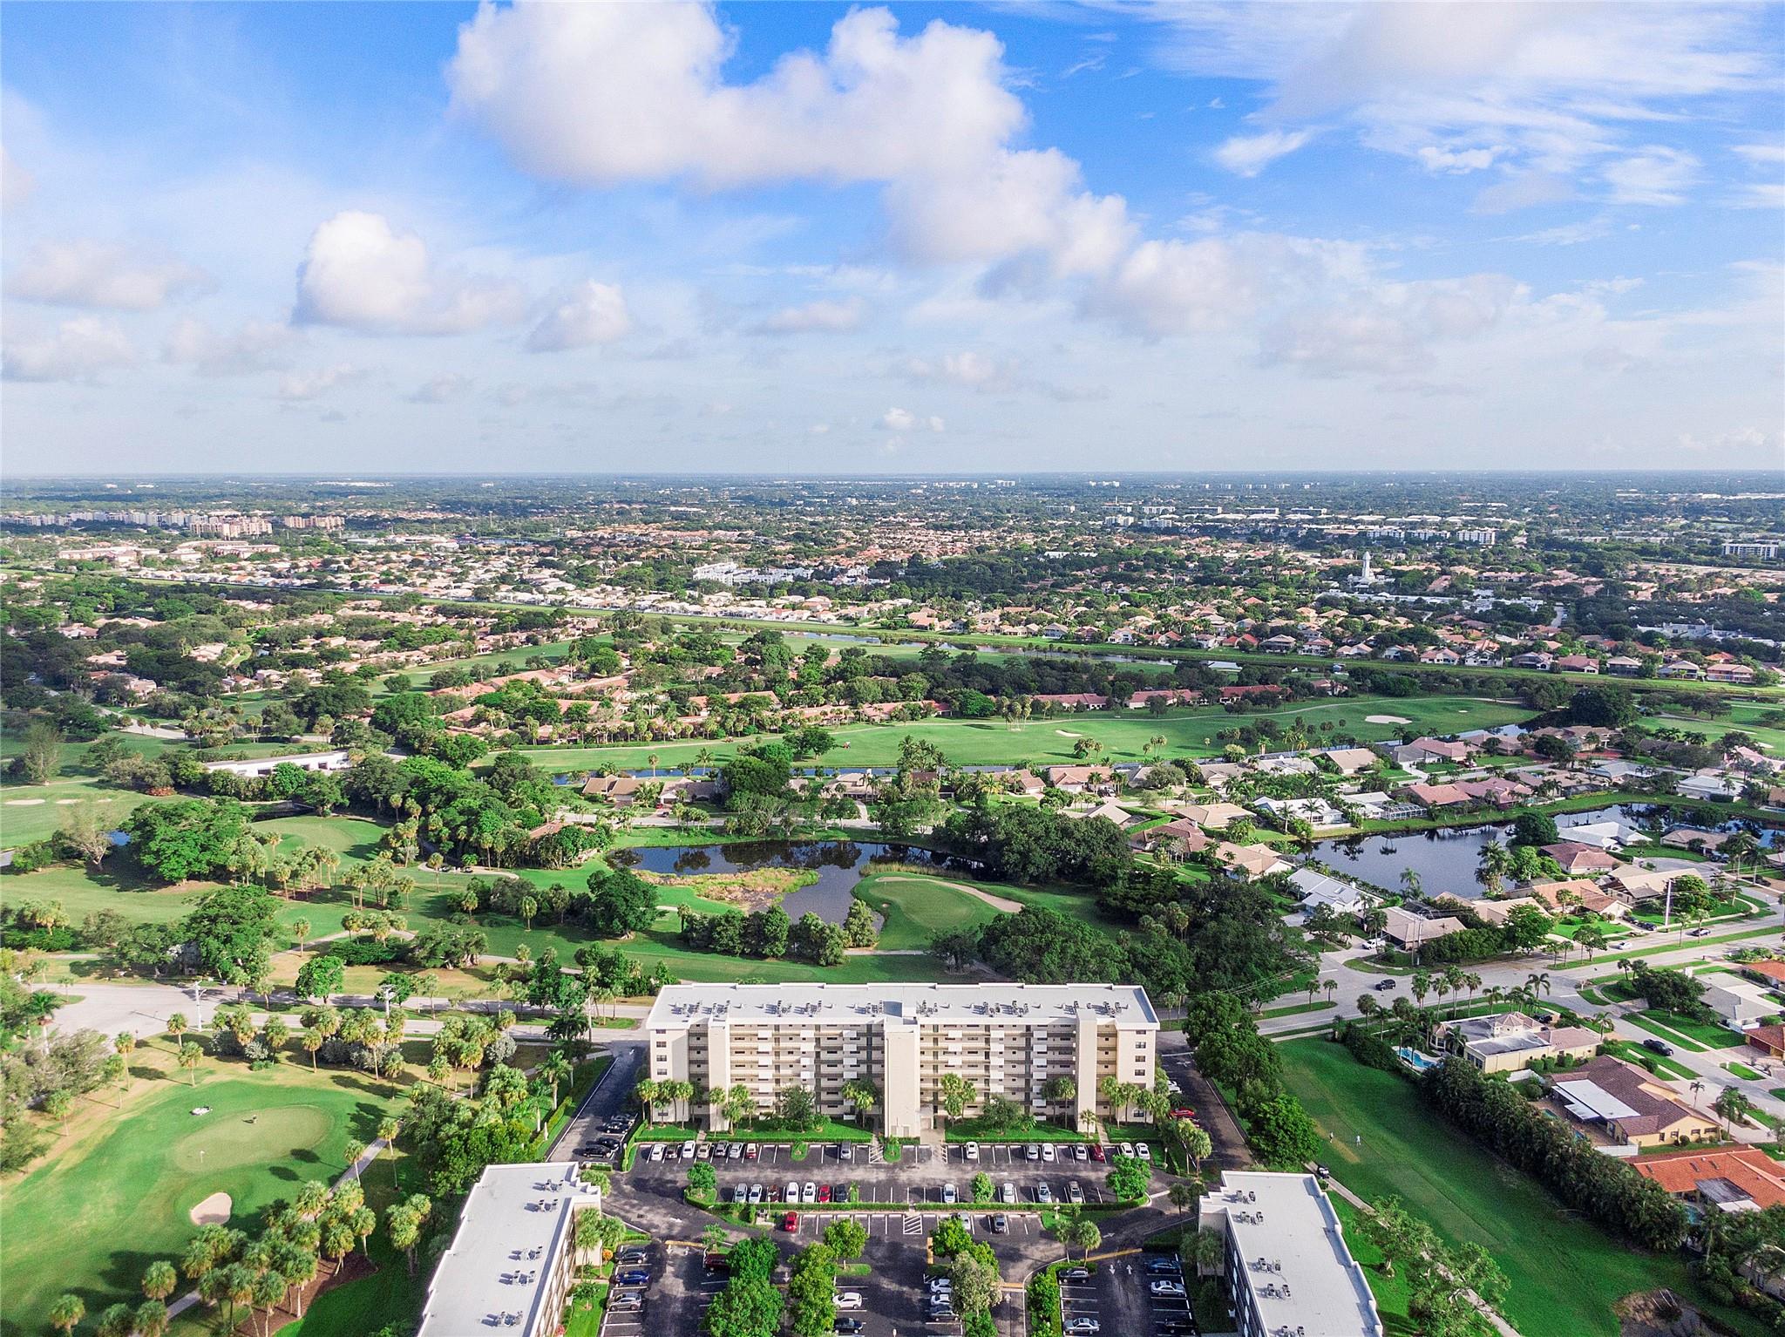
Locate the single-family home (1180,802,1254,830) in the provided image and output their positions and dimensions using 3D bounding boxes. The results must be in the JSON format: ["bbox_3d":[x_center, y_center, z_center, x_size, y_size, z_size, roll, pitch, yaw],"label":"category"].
[{"bbox_3d":[110.700,49.970,419.780,23.000,4.800,22.000,-3,10,-17],"label":"single-family home"}]

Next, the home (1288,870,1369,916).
[{"bbox_3d":[117.810,62.360,343.750,20.500,5.000,24.500,-5,10,-27],"label":"home"}]

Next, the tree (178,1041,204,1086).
[{"bbox_3d":[-138.067,77.930,243.645,4.700,9.200,4.700,0,9,0],"label":"tree"}]

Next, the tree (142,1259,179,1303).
[{"bbox_3d":[-103.071,88.530,174.956,4.900,10.000,4.900,0,9,0],"label":"tree"}]

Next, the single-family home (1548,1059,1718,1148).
[{"bbox_3d":[137.220,80.630,232.400,24.000,5.000,23.850,-2,10,-11],"label":"single-family home"}]

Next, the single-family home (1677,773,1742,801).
[{"bbox_3d":[301.676,43.452,456.546,20.000,5.600,18.500,-9,13,-42],"label":"single-family home"}]

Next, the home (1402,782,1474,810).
[{"bbox_3d":[194.783,45.430,446.363,19.000,5.800,18.000,-3,10,-17],"label":"home"}]

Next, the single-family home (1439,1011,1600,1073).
[{"bbox_3d":[130.120,76.330,256.750,29.920,5.600,16.100,-2,10,-12],"label":"single-family home"}]

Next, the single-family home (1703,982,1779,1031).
[{"bbox_3d":[186.840,73.690,275.600,18.500,4.500,20.500,-2,10,-14],"label":"single-family home"}]

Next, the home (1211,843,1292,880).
[{"bbox_3d":[108.631,57.614,374.329,19.500,5.500,20.500,-7,11,-35],"label":"home"}]

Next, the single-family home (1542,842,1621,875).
[{"bbox_3d":[209.660,57.210,375.560,18.500,4.500,19.500,-1,9,-4],"label":"single-family home"}]

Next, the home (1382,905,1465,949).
[{"bbox_3d":[135.170,66.460,320.150,20.500,4.500,17.000,-3,10,-20],"label":"home"}]

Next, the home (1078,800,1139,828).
[{"bbox_3d":[70.270,50.390,416.460,17.000,5.200,19.000,6,11,33],"label":"home"}]

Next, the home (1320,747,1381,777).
[{"bbox_3d":[183.850,37.143,497.083,20.000,6.000,18.000,-3,10,-17],"label":"home"}]

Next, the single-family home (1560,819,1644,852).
[{"bbox_3d":[226.616,53.521,396.333,21.000,5.600,20.500,-6,11,-33],"label":"single-family home"}]

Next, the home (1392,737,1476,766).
[{"bbox_3d":[222.140,34.635,511.593,28.000,6.000,21.000,-4,10,-21],"label":"home"}]

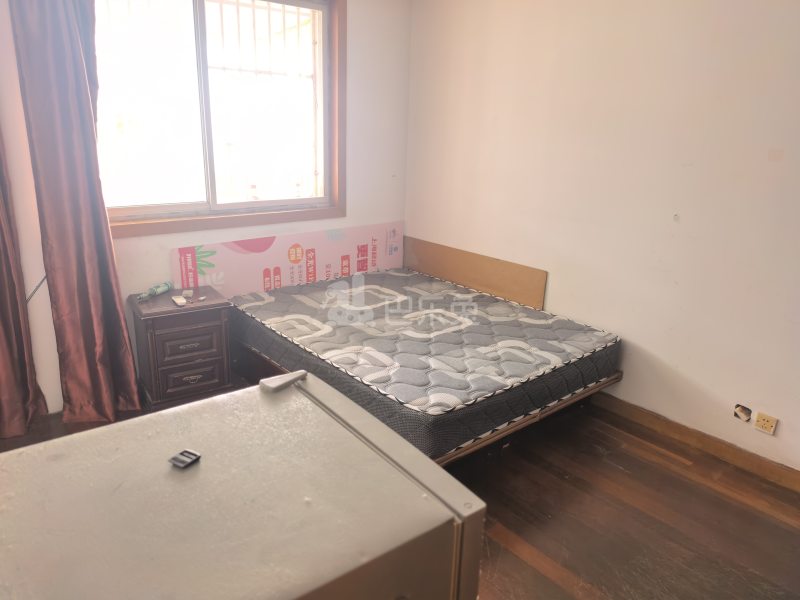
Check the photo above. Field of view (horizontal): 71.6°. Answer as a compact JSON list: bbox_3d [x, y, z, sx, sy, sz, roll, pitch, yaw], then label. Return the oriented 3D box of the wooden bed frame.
[{"bbox_3d":[0.084,0.214,3.555,1.581,0.773,2.062,-12,22,-38],"label":"wooden bed frame"}]

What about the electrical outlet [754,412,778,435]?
[{"bbox_3d":[1.802,0.614,2.732,0.010,0.086,0.086,-13,22,-38],"label":"electrical outlet"}]

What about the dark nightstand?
[{"bbox_3d":[-1.316,0.295,3.377,0.491,0.616,0.418,-10,21,-34],"label":"dark nightstand"}]

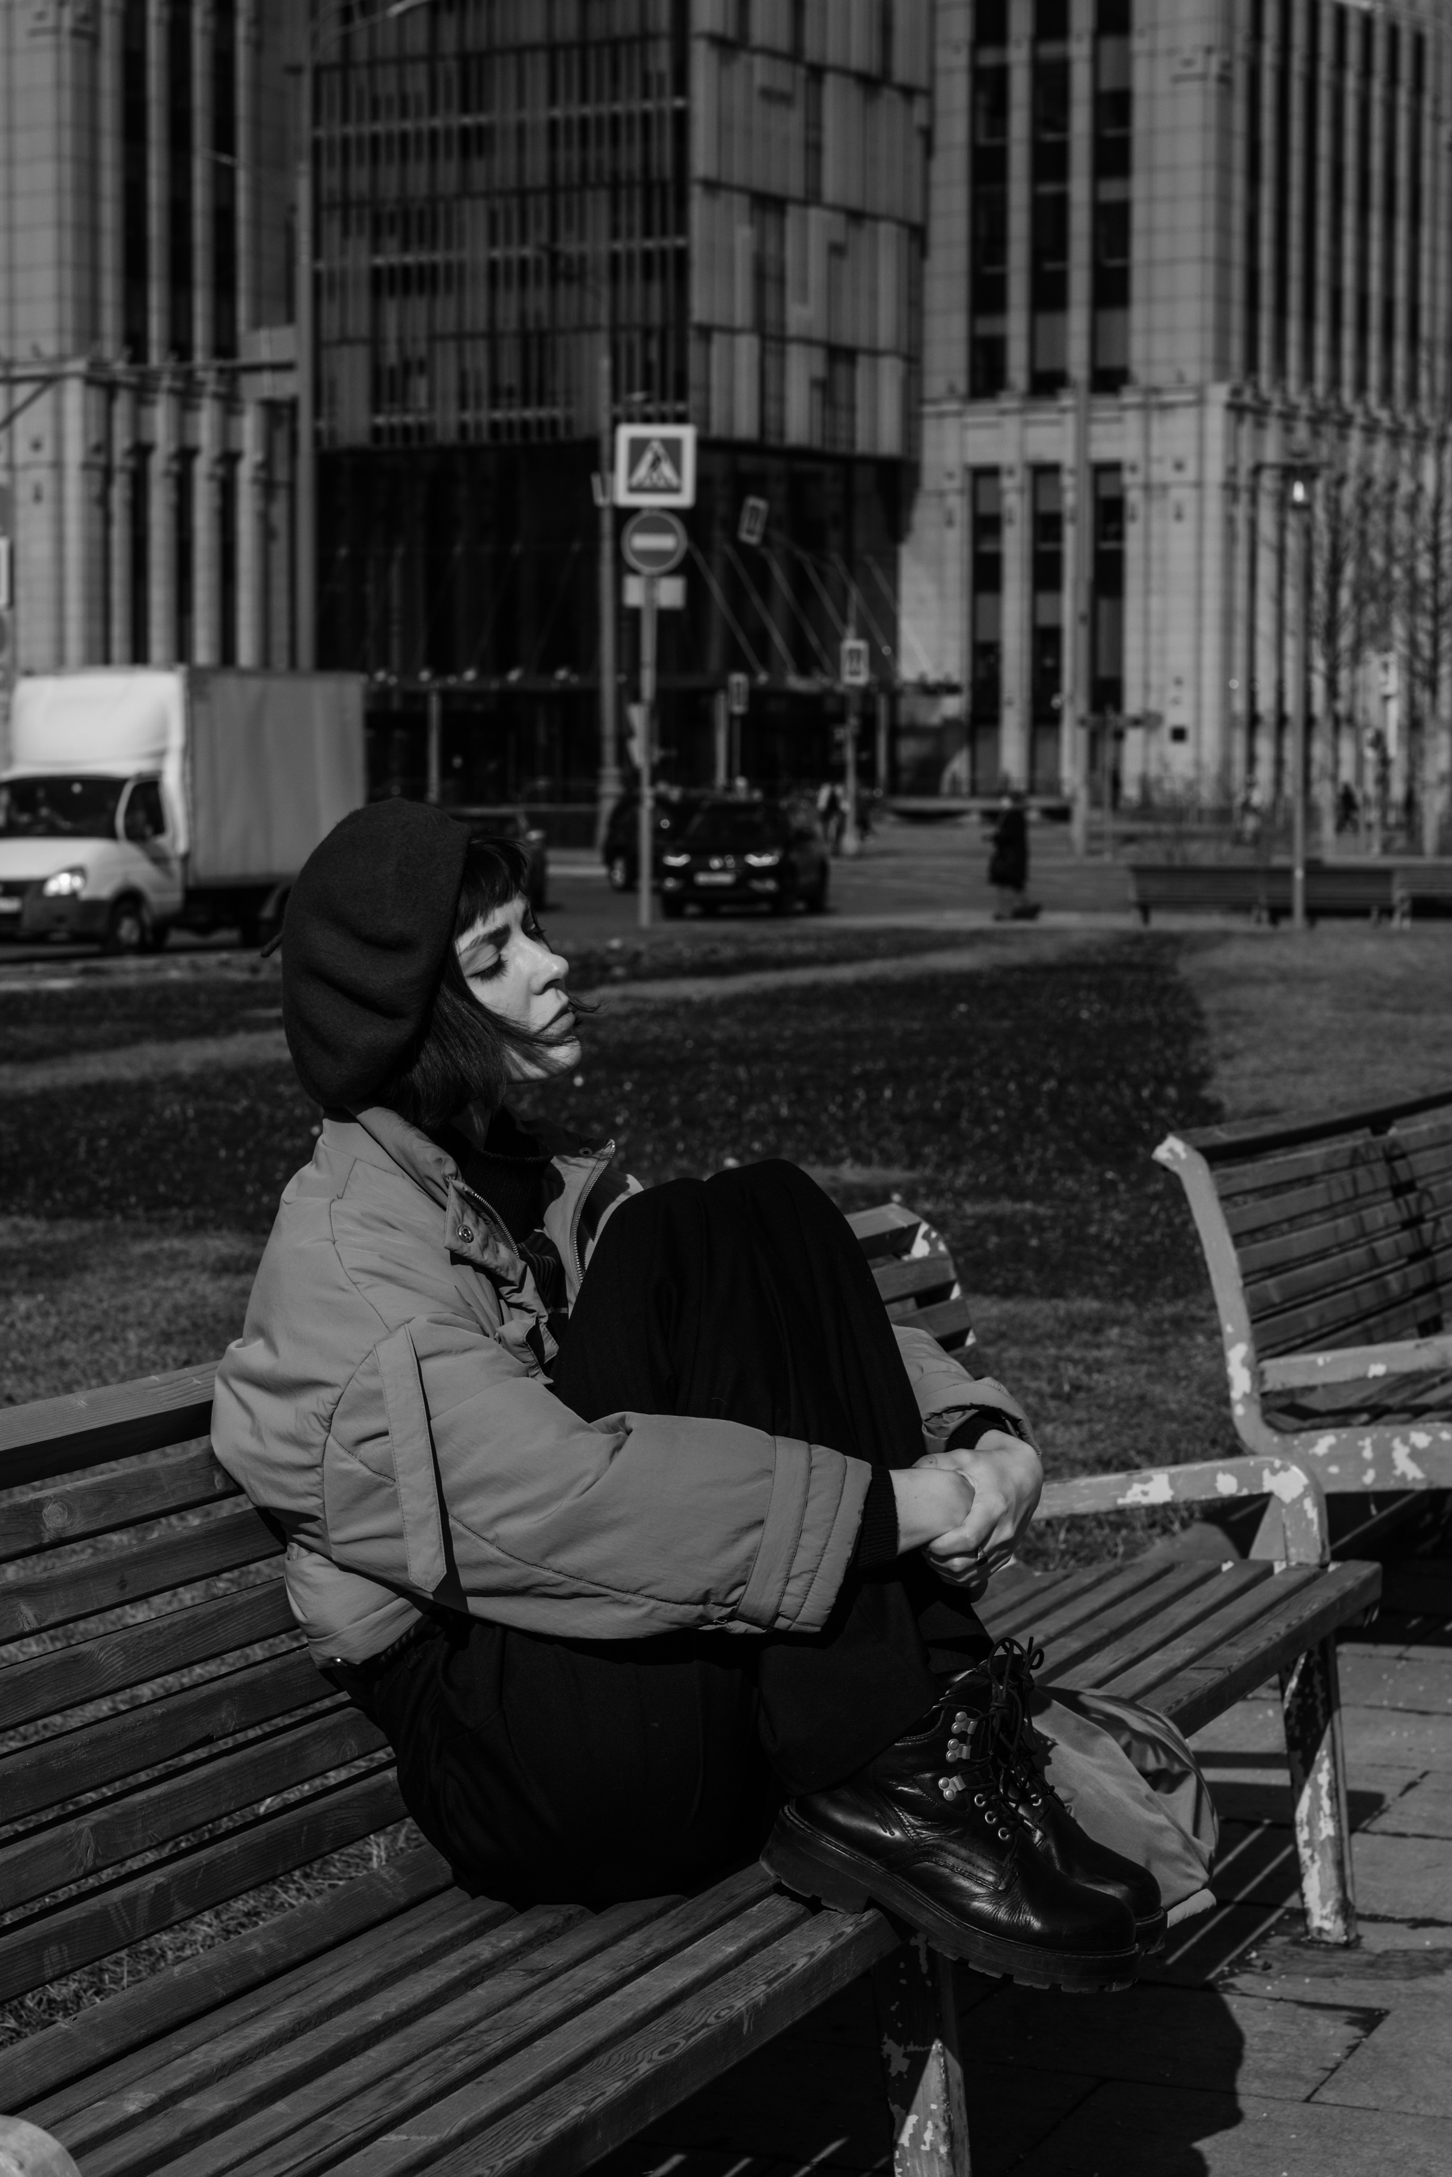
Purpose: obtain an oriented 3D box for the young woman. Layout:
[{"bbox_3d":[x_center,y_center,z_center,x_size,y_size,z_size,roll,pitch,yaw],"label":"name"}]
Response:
[{"bbox_3d":[-0.036,0.222,3.520,0.770,0.880,0.520,1,3,18],"label":"young woman"}]

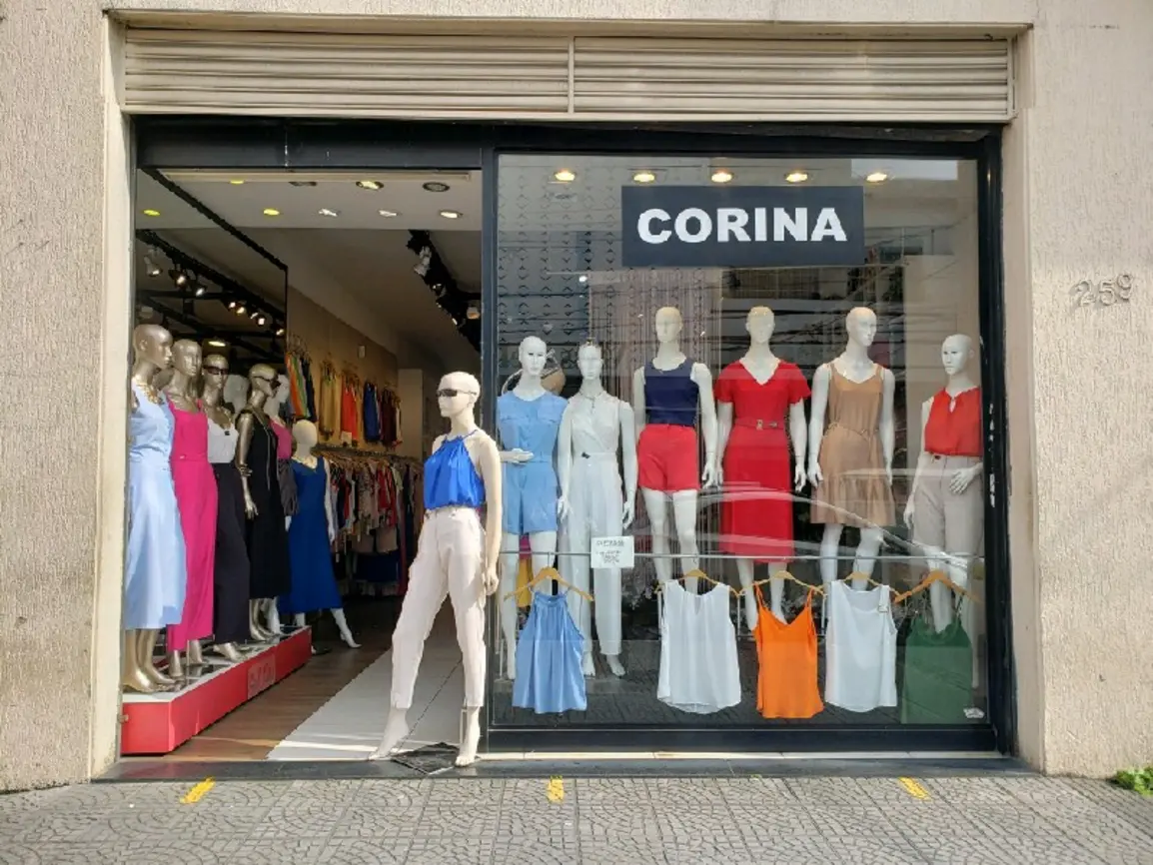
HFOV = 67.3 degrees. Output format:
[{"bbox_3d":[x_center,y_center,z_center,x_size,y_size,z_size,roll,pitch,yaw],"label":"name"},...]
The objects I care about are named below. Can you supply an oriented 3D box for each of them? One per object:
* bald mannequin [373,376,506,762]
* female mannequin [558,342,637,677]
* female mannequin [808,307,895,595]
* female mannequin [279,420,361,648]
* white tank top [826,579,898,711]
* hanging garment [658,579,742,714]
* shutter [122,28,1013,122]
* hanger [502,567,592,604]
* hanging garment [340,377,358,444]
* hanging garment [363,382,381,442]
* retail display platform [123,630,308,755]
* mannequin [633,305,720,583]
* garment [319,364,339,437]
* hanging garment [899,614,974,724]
[{"bbox_3d":[-0.606,0.604,3.972,0.530,1.785,0.420,-2,-3,37],"label":"bald mannequin"},{"bbox_3d":[0.118,0.397,4.716,0.430,1.790,0.310,0,-3,-4],"label":"female mannequin"},{"bbox_3d":[1.537,0.189,4.817,0.460,1.800,0.340,0,-3,0],"label":"female mannequin"},{"bbox_3d":[-1.982,0.787,6.649,0.540,1.770,0.440,2,-4,-36],"label":"female mannequin"},{"bbox_3d":[1.389,1.043,4.233,0.370,0.650,0.080,0,-3,2],"label":"white tank top"},{"bbox_3d":[0.603,1.052,4.233,0.410,0.650,0.080,0,-3,3],"label":"hanging garment"},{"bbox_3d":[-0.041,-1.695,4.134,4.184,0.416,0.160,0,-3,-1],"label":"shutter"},{"bbox_3d":[-0.139,0.741,4.211,0.445,0.190,0.035,0,-2,-1],"label":"hanger"},{"bbox_3d":[-2.180,-0.206,8.325,0.120,0.634,0.380,0,-3,4],"label":"hanging garment"},{"bbox_3d":[-2.109,-0.210,8.896,0.140,0.610,0.420,0,-2,1],"label":"hanging garment"},{"bbox_3d":[-2.170,1.466,5.193,0.475,0.240,2.100,0,-3,0],"label":"retail display platform"},{"bbox_3d":[0.553,0.190,4.816,0.450,1.800,0.340,-1,-3,16],"label":"mannequin"},{"bbox_3d":[-2.200,-0.279,7.675,0.120,0.655,0.380,0,-3,4],"label":"garment"},{"bbox_3d":[1.738,1.138,4.181,0.359,0.586,0.090,0,-3,-1],"label":"hanging garment"}]

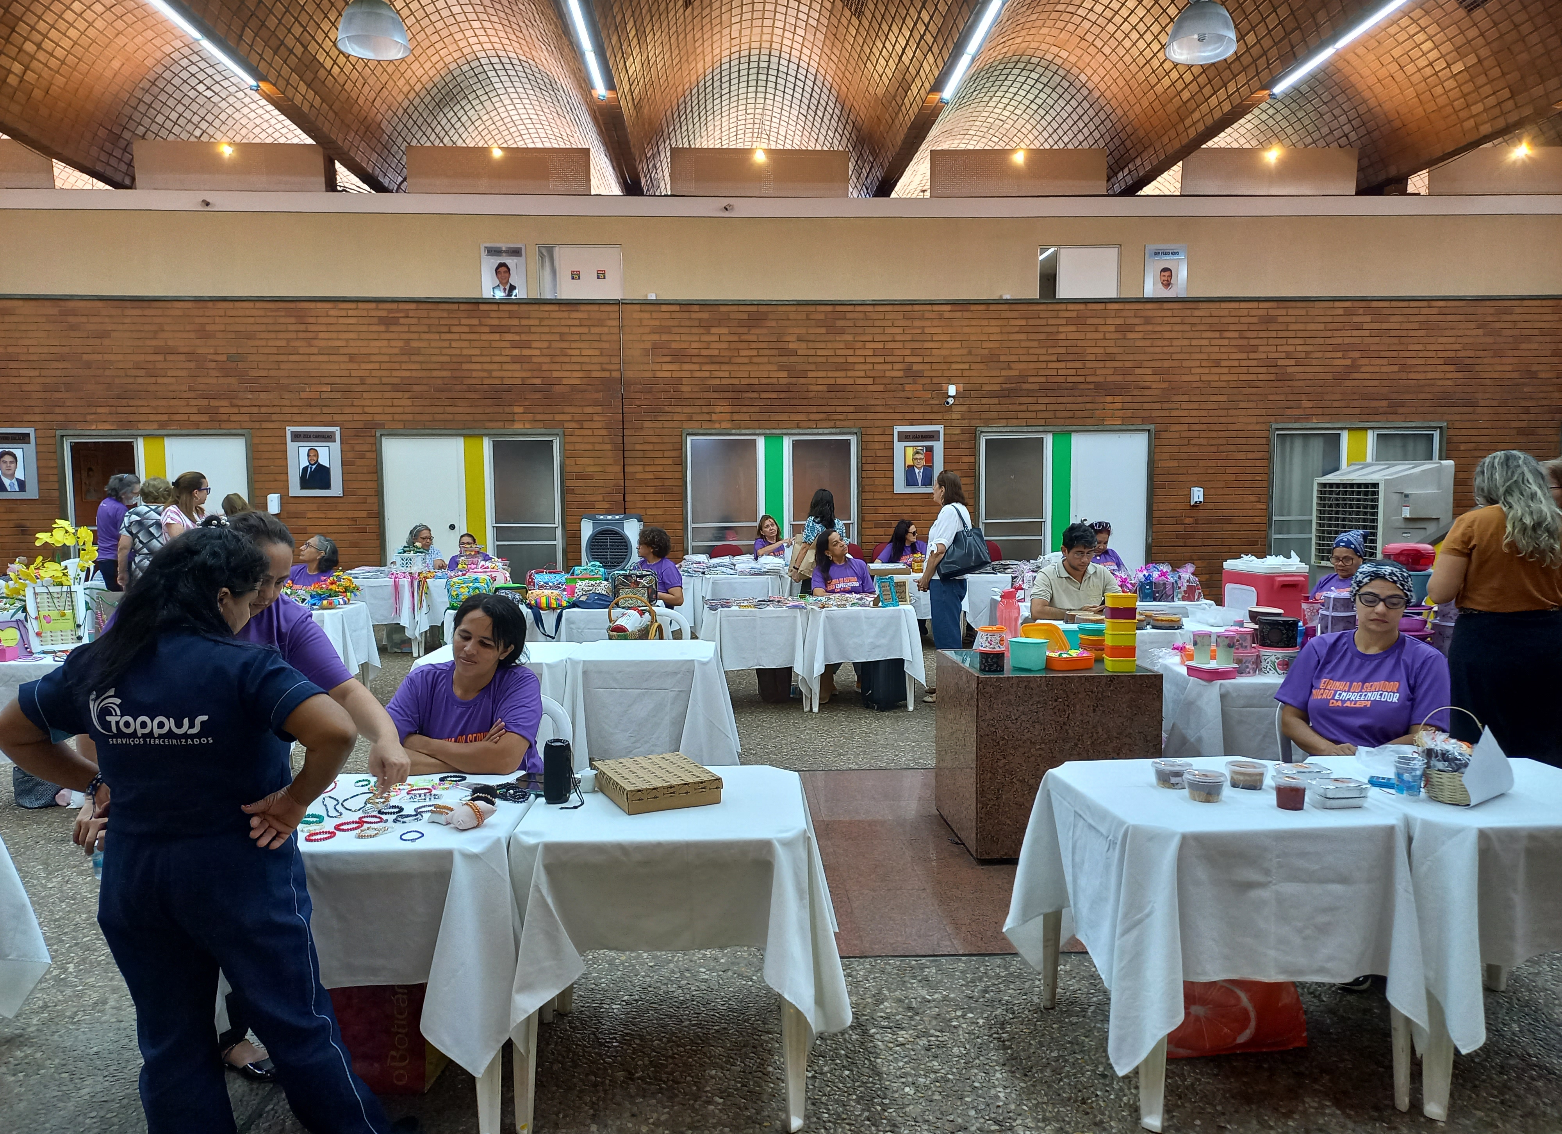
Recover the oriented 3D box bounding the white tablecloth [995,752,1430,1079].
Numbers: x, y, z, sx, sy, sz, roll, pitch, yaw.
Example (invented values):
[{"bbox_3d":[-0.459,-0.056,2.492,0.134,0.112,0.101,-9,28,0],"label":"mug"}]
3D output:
[{"bbox_3d":[1.110,0.857,2.975,0.820,0.545,0.820,-1,5,-7],"label":"white tablecloth"}]

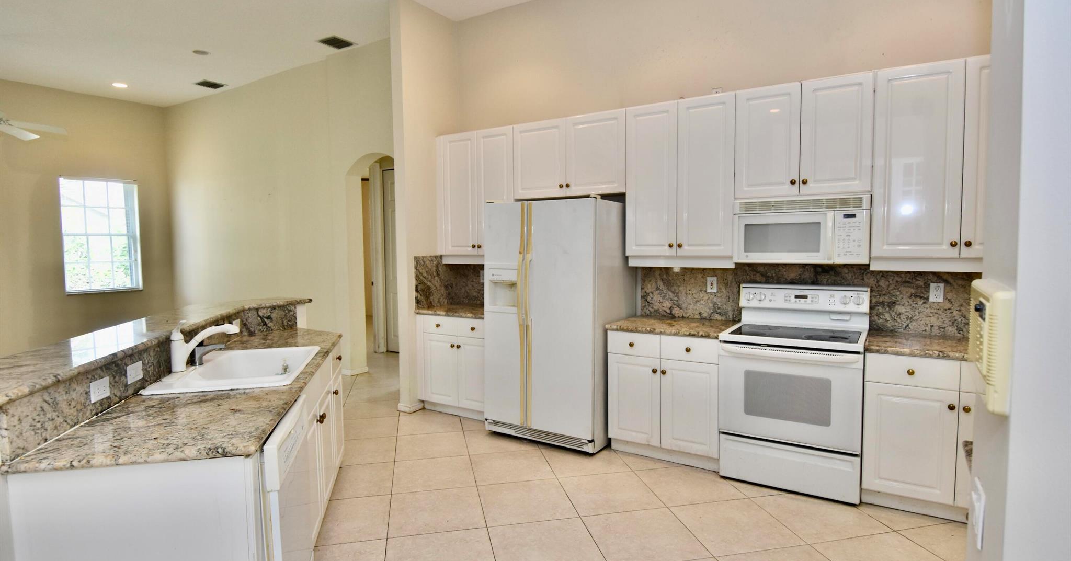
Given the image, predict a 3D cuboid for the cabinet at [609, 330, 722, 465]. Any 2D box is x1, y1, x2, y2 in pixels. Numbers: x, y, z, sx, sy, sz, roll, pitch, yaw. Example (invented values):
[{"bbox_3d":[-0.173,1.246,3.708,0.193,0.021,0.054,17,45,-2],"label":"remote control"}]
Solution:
[{"bbox_3d":[0.991,0.772,3.812,0.750,0.871,0.623,2,4,32],"label":"cabinet"}]

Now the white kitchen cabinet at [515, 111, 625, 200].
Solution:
[{"bbox_3d":[0.324,-0.959,4.274,0.970,0.605,0.325,2,4,32],"label":"white kitchen cabinet"}]

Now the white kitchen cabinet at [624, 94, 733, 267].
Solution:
[{"bbox_3d":[1.070,-0.681,3.853,0.760,1.119,0.326,2,4,32],"label":"white kitchen cabinet"}]

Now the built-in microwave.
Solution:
[{"bbox_3d":[1.702,-0.318,3.435,0.758,0.407,0.365,2,4,32],"label":"built-in microwave"}]

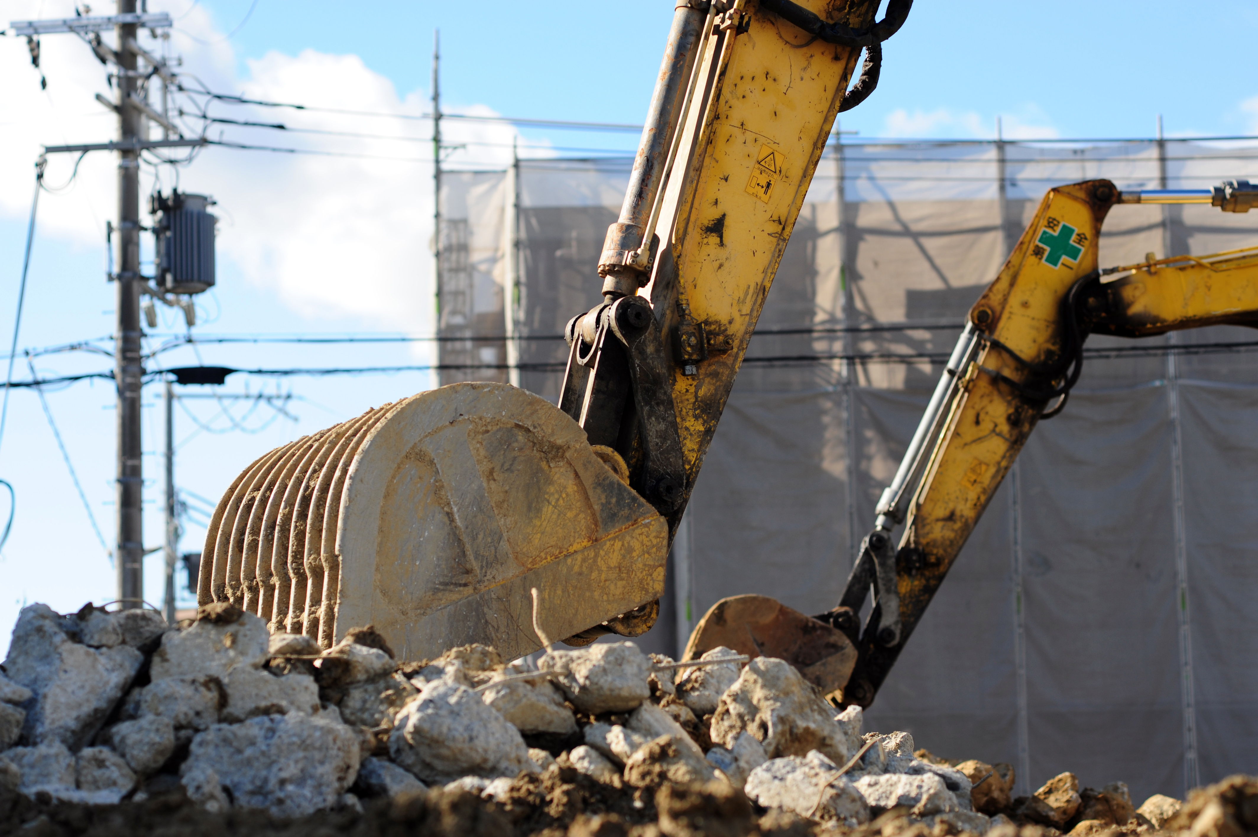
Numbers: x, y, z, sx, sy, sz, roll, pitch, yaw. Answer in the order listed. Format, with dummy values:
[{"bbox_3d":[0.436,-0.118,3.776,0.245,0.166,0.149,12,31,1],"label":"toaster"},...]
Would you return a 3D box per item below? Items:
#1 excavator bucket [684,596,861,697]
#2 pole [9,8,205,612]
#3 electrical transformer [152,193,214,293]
[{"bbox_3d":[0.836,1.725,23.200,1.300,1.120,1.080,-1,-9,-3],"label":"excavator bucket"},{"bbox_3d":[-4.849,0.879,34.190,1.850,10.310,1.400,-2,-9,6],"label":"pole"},{"bbox_3d":[-4.198,-1.657,34.653,0.540,0.920,0.500,3,-10,-25],"label":"electrical transformer"}]

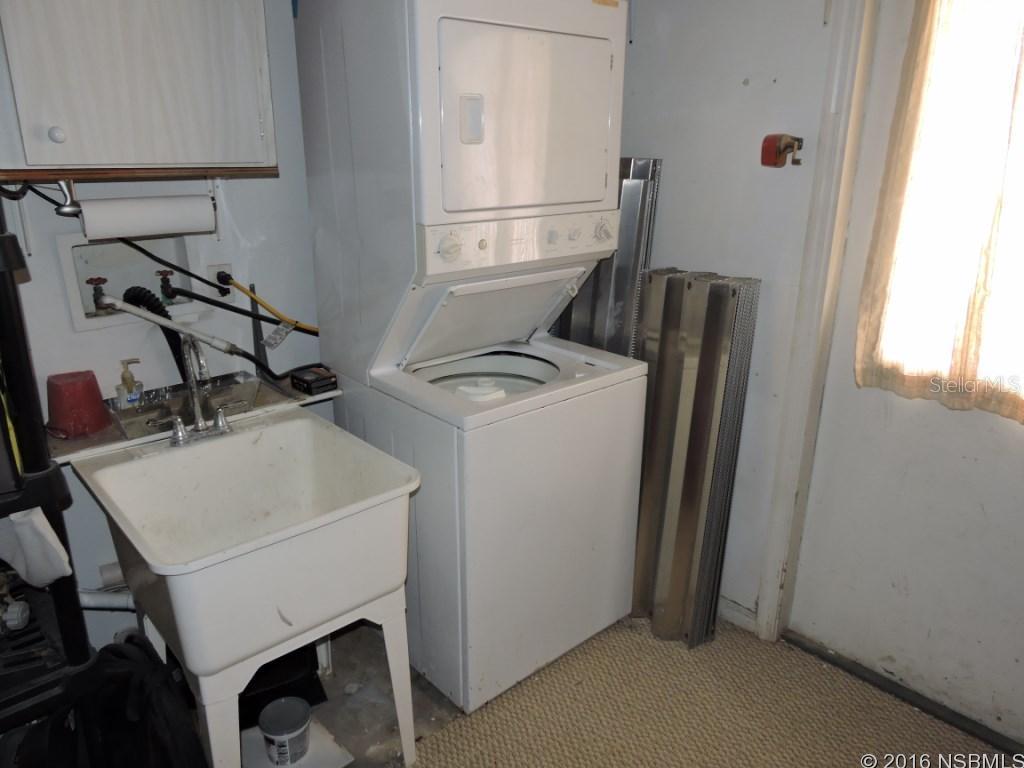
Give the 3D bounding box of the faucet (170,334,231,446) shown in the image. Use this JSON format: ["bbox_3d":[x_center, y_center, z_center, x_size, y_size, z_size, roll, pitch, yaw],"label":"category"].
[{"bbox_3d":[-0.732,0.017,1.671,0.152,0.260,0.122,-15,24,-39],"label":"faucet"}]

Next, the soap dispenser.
[{"bbox_3d":[-1.015,-0.004,1.874,0.062,0.136,0.042,-10,21,-28],"label":"soap dispenser"}]

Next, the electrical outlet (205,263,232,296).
[{"bbox_3d":[-0.855,-0.298,2.082,0.070,0.114,0.012,-15,24,-39],"label":"electrical outlet"}]

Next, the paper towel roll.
[{"bbox_3d":[-0.841,-0.385,1.645,0.280,0.090,0.090,-15,24,-39],"label":"paper towel roll"}]

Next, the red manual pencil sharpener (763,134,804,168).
[{"bbox_3d":[0.715,-0.615,1.870,0.066,0.082,0.092,-15,24,-39],"label":"red manual pencil sharpener"}]

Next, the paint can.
[{"bbox_3d":[-0.570,0.885,1.805,0.128,0.104,0.128,0,18,0],"label":"paint can"}]

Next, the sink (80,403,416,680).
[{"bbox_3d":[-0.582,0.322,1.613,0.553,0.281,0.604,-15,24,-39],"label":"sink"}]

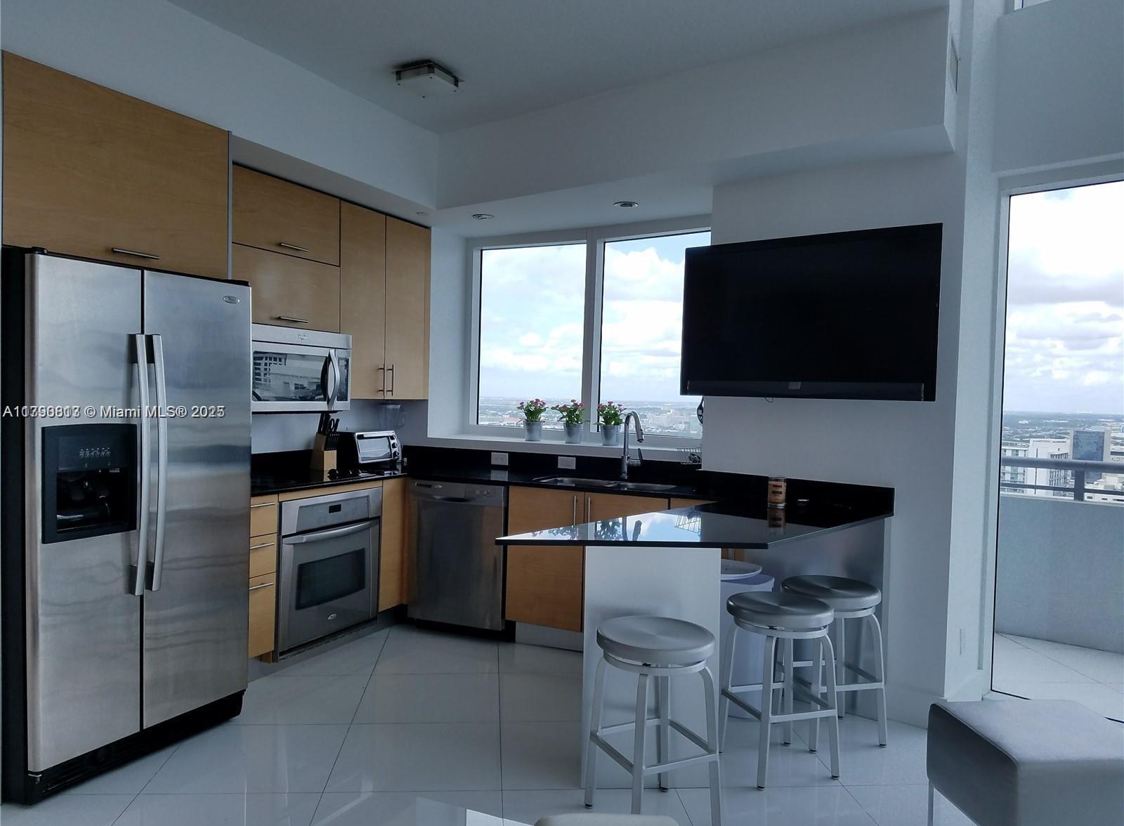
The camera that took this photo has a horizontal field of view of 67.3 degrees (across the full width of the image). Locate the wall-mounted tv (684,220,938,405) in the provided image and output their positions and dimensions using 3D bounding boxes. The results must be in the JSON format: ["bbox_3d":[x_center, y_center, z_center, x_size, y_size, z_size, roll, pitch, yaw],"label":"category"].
[{"bbox_3d":[1.083,-0.422,3.788,1.174,0.711,0.099,2,2,38],"label":"wall-mounted tv"}]

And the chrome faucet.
[{"bbox_3d":[0.422,0.182,4.764,0.104,0.382,0.218,1,2,-22],"label":"chrome faucet"}]

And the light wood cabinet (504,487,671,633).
[{"bbox_3d":[0.232,0.779,4.651,0.900,0.749,0.594,2,2,24],"label":"light wood cabinet"}]

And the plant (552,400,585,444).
[{"bbox_3d":[0.049,0.052,5.229,0.199,0.273,0.194,1,1,0],"label":"plant"}]

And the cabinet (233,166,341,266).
[{"bbox_3d":[-1.543,-1.011,4.450,0.345,0.377,0.757,2,1,26],"label":"cabinet"}]

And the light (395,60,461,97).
[{"bbox_3d":[-0.647,-1.595,4.084,0.235,0.070,0.235,2,1,26],"label":"light"}]

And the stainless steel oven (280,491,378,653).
[{"bbox_3d":[-1.400,0.771,4.436,0.600,0.730,0.757,2,1,26],"label":"stainless steel oven"}]

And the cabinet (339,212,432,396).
[{"bbox_3d":[-1.206,-0.633,5.145,0.346,1.099,0.904,2,2,24],"label":"cabinet"}]

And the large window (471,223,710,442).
[{"bbox_3d":[0.158,-0.490,5.363,1.853,1.317,0.119,2,2,33],"label":"large window"}]

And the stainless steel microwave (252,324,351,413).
[{"bbox_3d":[-1.521,-0.224,4.451,0.420,0.420,0.757,2,1,26],"label":"stainless steel microwave"}]

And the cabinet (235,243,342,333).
[{"bbox_3d":[-1.550,-0.634,4.458,0.345,0.377,0.757,2,1,26],"label":"cabinet"}]

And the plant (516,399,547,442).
[{"bbox_3d":[-0.189,0.043,5.438,0.190,0.271,0.186,1,1,0],"label":"plant"}]

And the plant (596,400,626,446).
[{"bbox_3d":[0.296,0.064,5.068,0.170,0.262,0.170,1,1,0],"label":"plant"}]

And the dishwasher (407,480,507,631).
[{"bbox_3d":[-0.477,0.779,4.957,0.612,0.792,0.594,2,2,24],"label":"dishwasher"}]

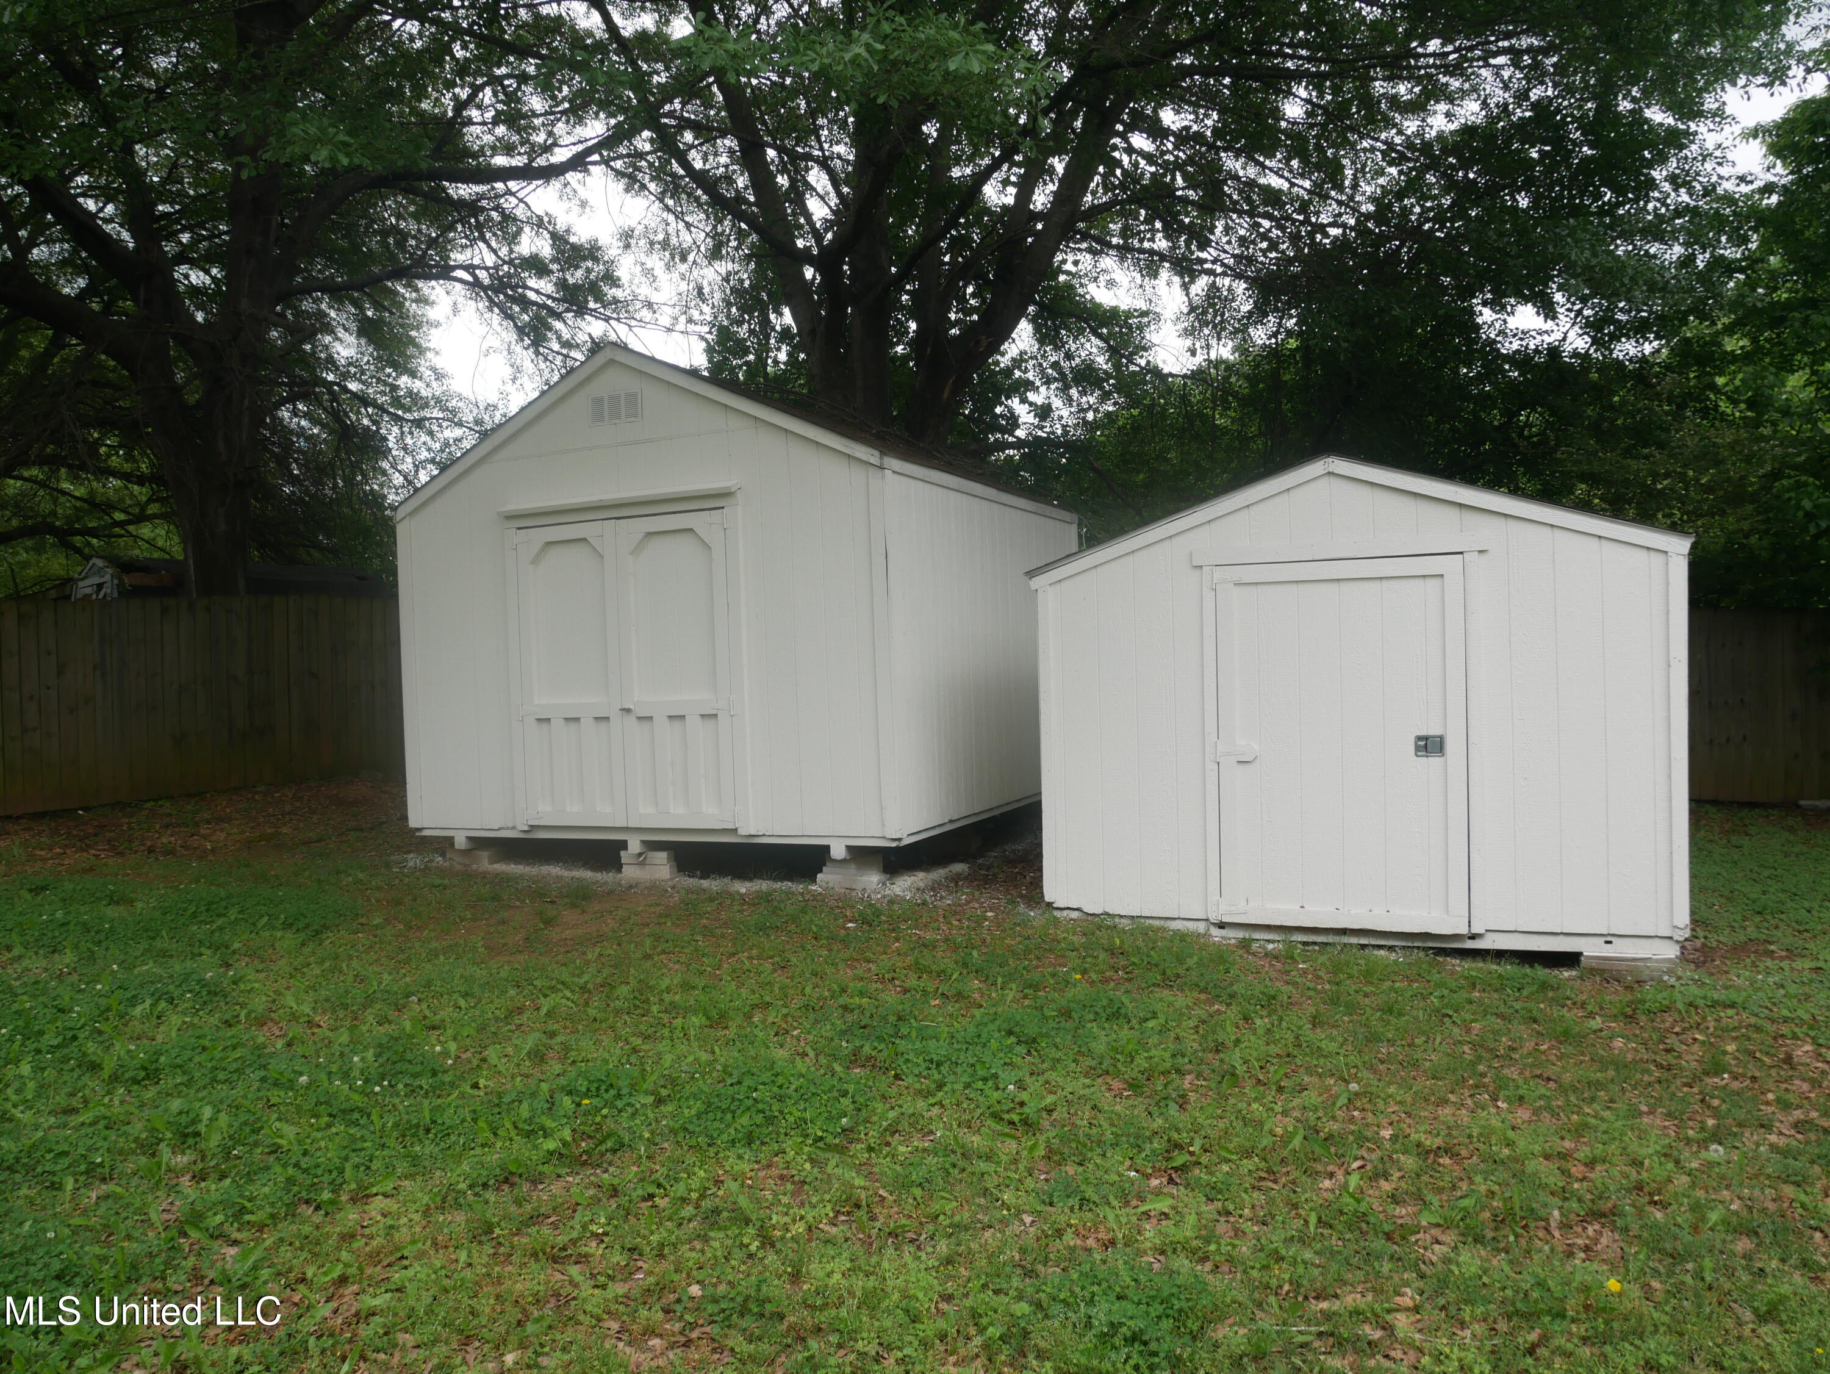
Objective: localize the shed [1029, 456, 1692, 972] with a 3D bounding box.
[{"bbox_3d":[2.813,0.011,8.089,3.200,2.490,3.610,-1,2,24],"label":"shed"}]

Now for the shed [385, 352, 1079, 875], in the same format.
[{"bbox_3d":[-1.073,-0.562,9.721,3.770,3.270,3.881,-1,2,24],"label":"shed"}]

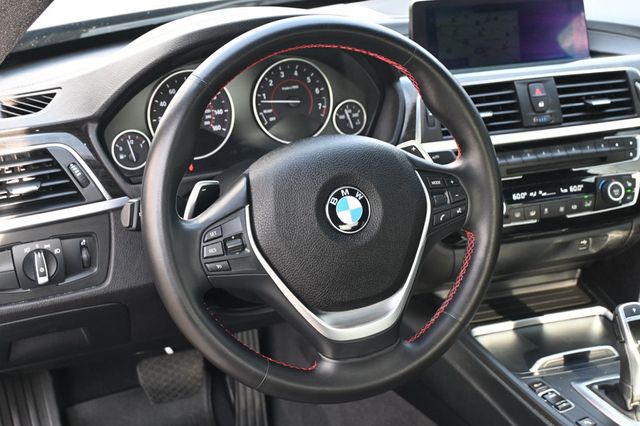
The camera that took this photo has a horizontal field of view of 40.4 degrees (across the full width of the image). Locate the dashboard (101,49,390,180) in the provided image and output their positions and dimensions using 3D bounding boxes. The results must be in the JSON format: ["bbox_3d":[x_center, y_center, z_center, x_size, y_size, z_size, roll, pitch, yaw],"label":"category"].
[{"bbox_3d":[-0.088,-0.119,1.037,0.345,0.138,0.055,-11,7,-24],"label":"dashboard"}]

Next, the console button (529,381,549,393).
[{"bbox_3d":[0.264,0.211,1.050,0.021,0.007,0.017,-11,28,-24],"label":"console button"}]

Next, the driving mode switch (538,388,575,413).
[{"bbox_3d":[0.276,0.217,1.012,0.024,0.009,0.037,-11,27,-22],"label":"driving mode switch"}]

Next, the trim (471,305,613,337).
[{"bbox_3d":[0.301,0.153,1.173,0.198,0.011,0.024,-7,23,-15],"label":"trim"}]

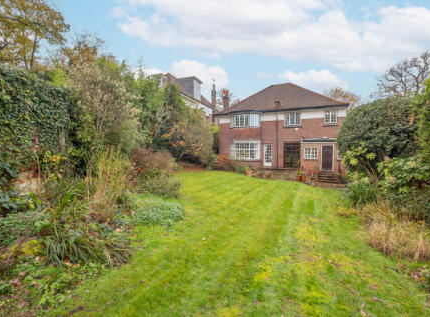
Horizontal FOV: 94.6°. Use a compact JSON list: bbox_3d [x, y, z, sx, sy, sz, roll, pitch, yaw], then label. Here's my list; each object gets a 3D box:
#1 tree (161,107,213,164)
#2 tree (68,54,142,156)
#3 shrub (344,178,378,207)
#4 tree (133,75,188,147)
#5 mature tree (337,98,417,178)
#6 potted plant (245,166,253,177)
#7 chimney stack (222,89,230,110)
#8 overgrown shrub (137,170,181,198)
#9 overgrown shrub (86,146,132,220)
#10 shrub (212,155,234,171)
[{"bbox_3d":[-2.358,-1.629,16.964,4.300,5.656,4.000,0,1,-8],"label":"tree"},{"bbox_3d":[-3.976,-1.203,7.172,2.500,4.927,2.400,-1,2,-29],"label":"tree"},{"bbox_3d":[5.870,1.355,8.037,1.200,1.097,1.150,1,2,36],"label":"shrub"},{"bbox_3d":[-3.435,-2.045,12.452,3.200,6.499,3.000,0,1,-15],"label":"tree"},{"bbox_3d":[8.657,-0.565,10.489,3.600,5.224,3.400,1,2,39],"label":"mature tree"},{"bbox_3d":[2.923,1.116,16.833,0.620,0.877,0.600,0,1,10],"label":"potted plant"},{"bbox_3d":[1.215,-6.633,22.140,0.720,2.500,0.720,1,2,22],"label":"chimney stack"},{"bbox_3d":[-2.127,0.937,7.626,1.550,0.878,1.400,0,1,-16],"label":"overgrown shrub"},{"bbox_3d":[-2.739,0.561,5.116,1.100,1.636,1.100,-1,2,-28],"label":"overgrown shrub"},{"bbox_3d":[0.780,0.413,18.216,1.750,1.560,1.400,0,1,2],"label":"shrub"}]

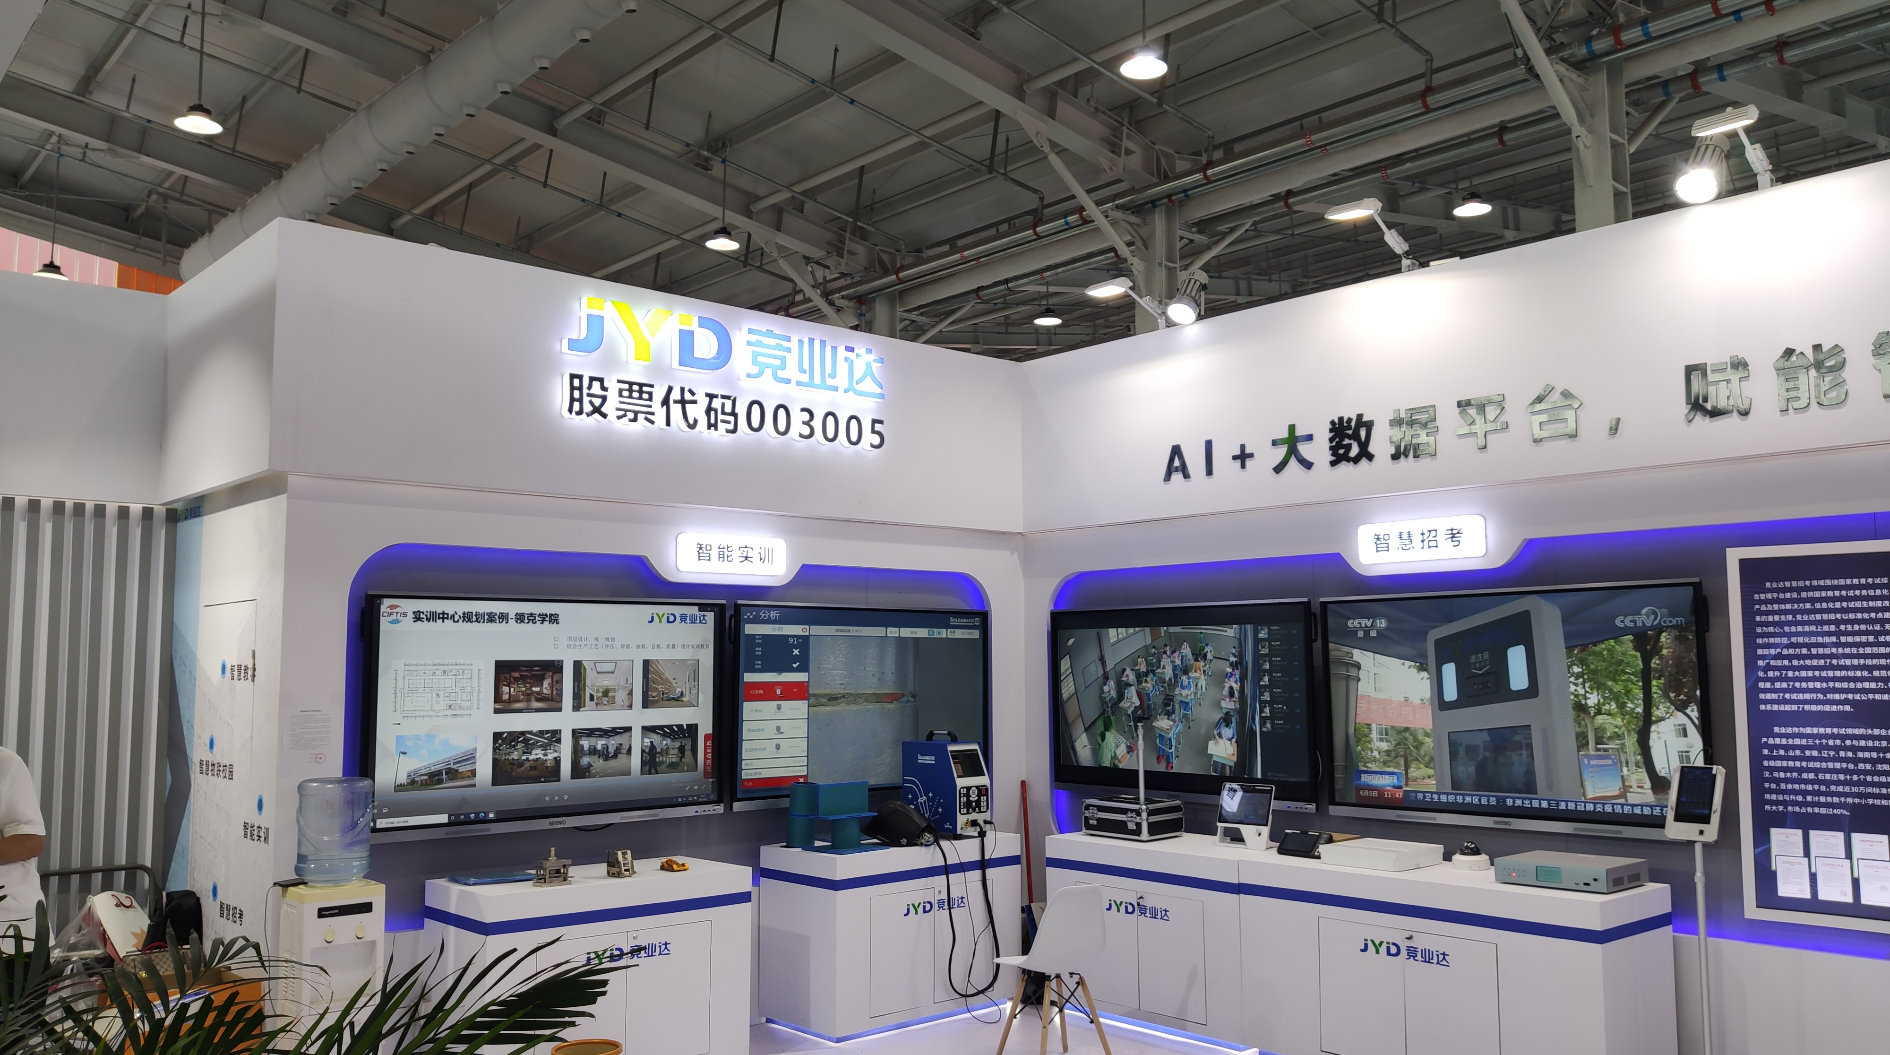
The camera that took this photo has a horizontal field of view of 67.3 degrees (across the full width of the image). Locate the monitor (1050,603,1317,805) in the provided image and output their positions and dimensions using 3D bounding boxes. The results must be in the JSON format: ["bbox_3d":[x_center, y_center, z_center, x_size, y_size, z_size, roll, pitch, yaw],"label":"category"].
[{"bbox_3d":[1.231,0.925,7.508,0.090,1.020,1.725,5,-7,-42],"label":"monitor"}]

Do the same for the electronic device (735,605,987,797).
[{"bbox_3d":[-0.422,0.933,7.631,1.737,0.999,0.090,5,-7,-42],"label":"electronic device"}]

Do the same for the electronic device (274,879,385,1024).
[{"bbox_3d":[-2.338,1.827,5.386,0.300,0.920,0.290,5,-7,-42],"label":"electronic device"}]

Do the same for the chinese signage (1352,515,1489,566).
[{"bbox_3d":[2.188,0.063,6.494,0.040,0.190,0.635,5,-7,-42],"label":"chinese signage"}]

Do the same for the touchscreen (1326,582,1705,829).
[{"bbox_3d":[2.431,0.793,6.191,0.090,1.020,1.725,5,-7,-42],"label":"touchscreen"}]

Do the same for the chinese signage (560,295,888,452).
[{"bbox_3d":[-1.018,-0.716,6.939,1.830,0.540,0.070,5,-7,-42],"label":"chinese signage"}]

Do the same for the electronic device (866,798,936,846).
[{"bbox_3d":[-0.233,1.492,7.223,0.350,0.230,0.250,-1,-6,9],"label":"electronic device"}]

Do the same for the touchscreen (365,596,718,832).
[{"bbox_3d":[-1.722,0.827,6.334,1.725,1.010,0.090,5,-7,-42],"label":"touchscreen"}]

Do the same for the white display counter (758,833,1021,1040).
[{"bbox_3d":[-0.248,2.041,7.295,1.246,0.848,0.616,5,-7,-42],"label":"white display counter"}]

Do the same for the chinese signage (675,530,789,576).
[{"bbox_3d":[-1.074,0.138,7.095,0.654,0.196,0.040,5,-7,-42],"label":"chinese signage"}]

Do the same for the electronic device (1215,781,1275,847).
[{"bbox_3d":[1.507,1.422,7.011,0.280,0.300,0.180,-6,-8,43],"label":"electronic device"}]

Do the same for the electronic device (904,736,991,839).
[{"bbox_3d":[0.011,1.386,7.599,0.250,0.510,0.410,5,-8,-44],"label":"electronic device"}]

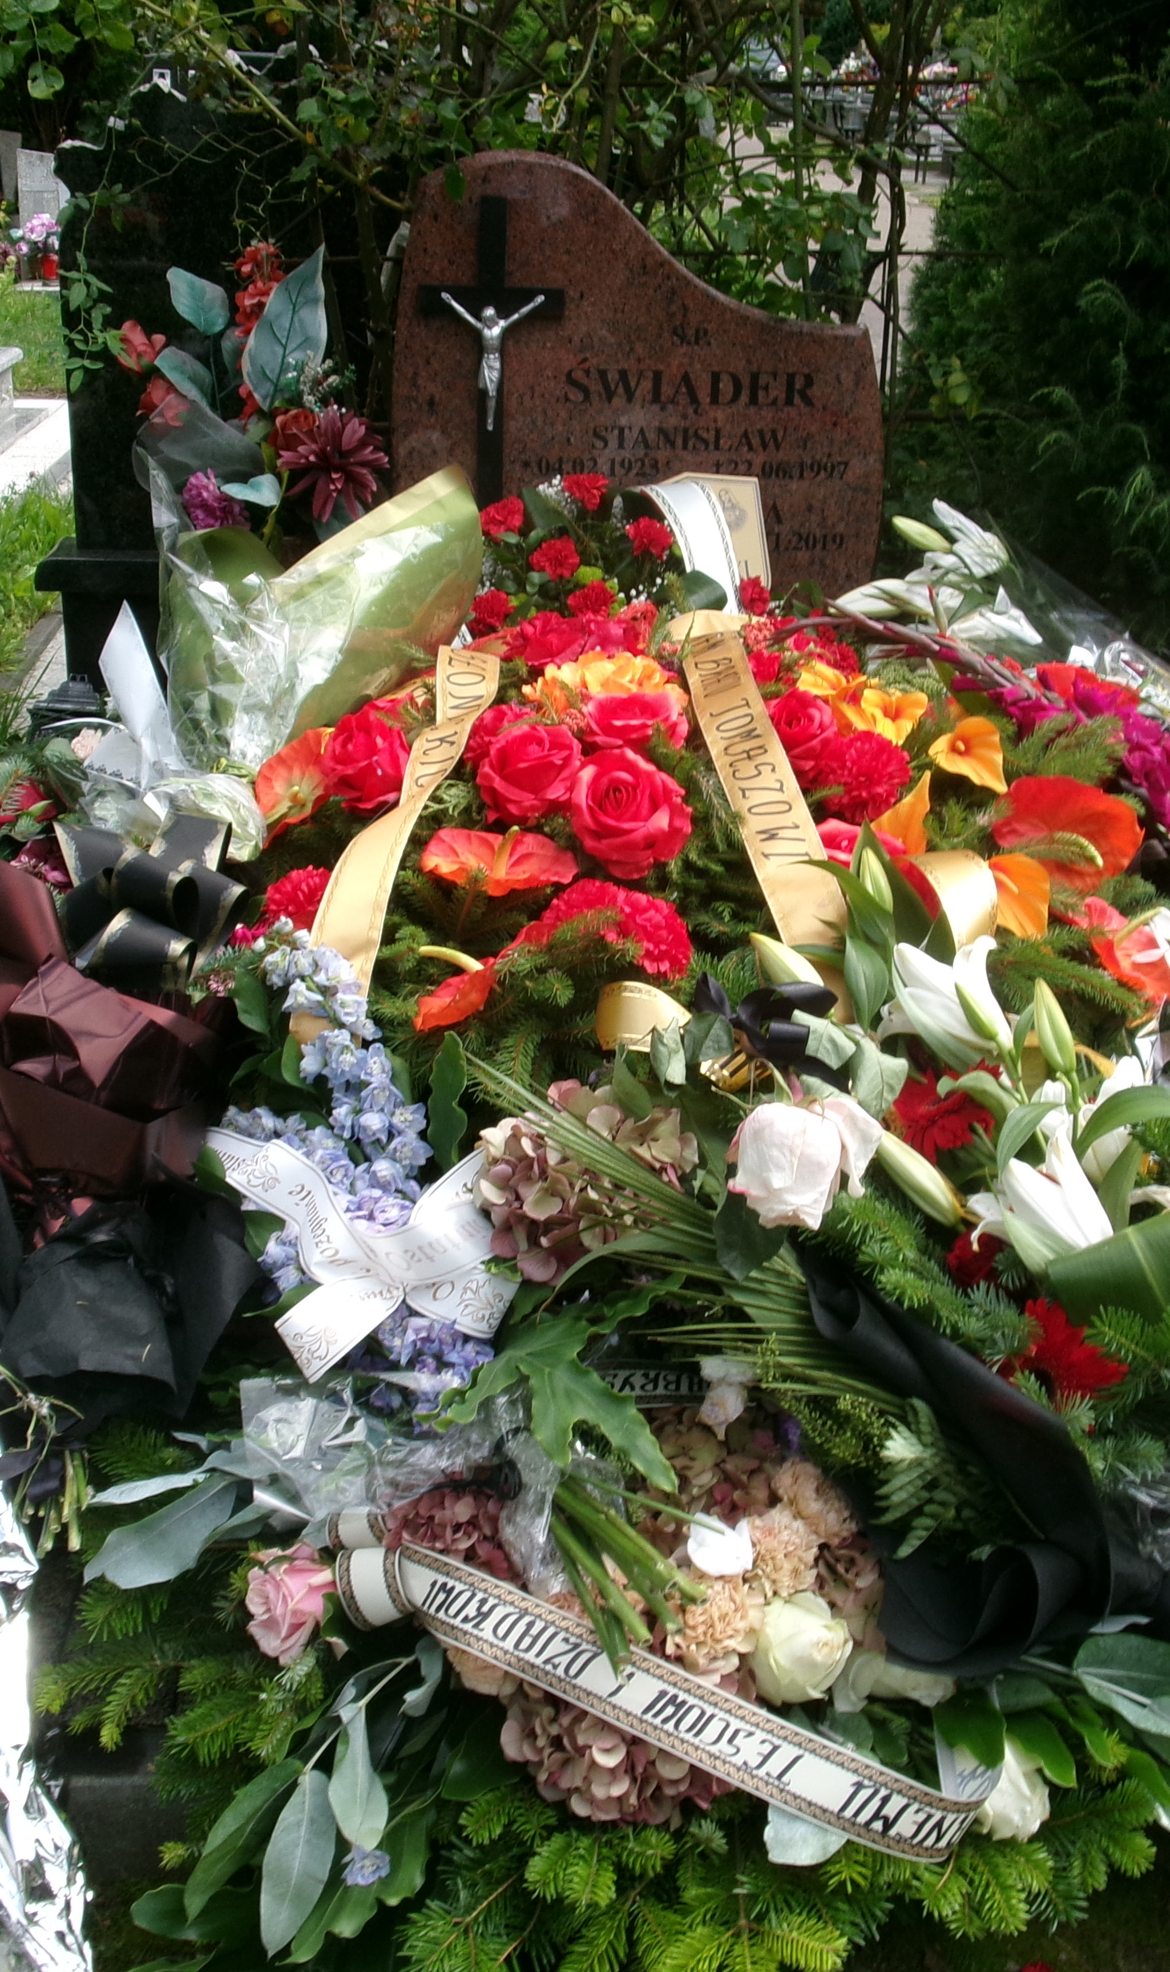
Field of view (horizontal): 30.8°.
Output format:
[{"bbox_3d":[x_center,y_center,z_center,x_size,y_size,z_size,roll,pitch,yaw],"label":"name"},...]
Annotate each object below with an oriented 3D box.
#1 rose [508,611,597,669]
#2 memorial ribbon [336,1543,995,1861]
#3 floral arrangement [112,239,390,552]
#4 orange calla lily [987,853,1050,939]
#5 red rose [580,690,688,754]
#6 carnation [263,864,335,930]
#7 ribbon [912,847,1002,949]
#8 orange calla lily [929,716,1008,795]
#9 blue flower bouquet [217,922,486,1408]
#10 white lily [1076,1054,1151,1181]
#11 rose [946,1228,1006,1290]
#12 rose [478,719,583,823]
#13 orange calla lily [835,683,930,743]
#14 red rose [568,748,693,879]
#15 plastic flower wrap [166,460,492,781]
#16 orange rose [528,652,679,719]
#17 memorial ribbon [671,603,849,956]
[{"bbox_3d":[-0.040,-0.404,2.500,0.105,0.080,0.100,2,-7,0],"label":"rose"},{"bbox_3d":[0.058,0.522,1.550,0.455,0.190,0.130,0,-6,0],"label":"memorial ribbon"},{"bbox_3d":[-0.432,-0.750,2.750,0.340,0.410,0.230,0,24,0],"label":"floral arrangement"},{"bbox_3d":[0.409,-0.085,2.020,0.068,0.075,0.060,-5,-8,-14],"label":"orange calla lily"},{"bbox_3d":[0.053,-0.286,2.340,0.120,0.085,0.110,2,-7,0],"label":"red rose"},{"bbox_3d":[-0.272,-0.081,2.030,0.080,0.065,0.080,6,62,14],"label":"carnation"},{"bbox_3d":[0.351,-0.080,2.000,0.075,0.085,0.075,-9,-6,-23],"label":"ribbon"},{"bbox_3d":[0.378,-0.228,2.100,0.077,0.077,0.060,-2,-1,-5],"label":"orange calla lily"},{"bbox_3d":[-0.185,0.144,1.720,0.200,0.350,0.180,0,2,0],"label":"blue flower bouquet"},{"bbox_3d":[0.455,0.112,1.830,0.075,0.100,0.085,-3,-8,-10],"label":"white lily"},{"bbox_3d":[0.304,0.212,1.660,0.050,0.050,0.045,2,-1,5],"label":"rose"},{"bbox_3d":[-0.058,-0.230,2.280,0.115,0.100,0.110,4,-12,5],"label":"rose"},{"bbox_3d":[0.319,-0.293,2.270,0.095,0.065,0.070,-3,-3,-10],"label":"orange calla lily"},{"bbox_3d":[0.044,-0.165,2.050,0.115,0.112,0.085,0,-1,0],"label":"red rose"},{"bbox_3d":[-0.320,-0.443,2.600,0.390,0.360,0.260,-2,8,-9],"label":"plastic flower wrap"},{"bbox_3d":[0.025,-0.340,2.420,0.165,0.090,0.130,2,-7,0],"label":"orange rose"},{"bbox_3d":[0.177,-0.223,2.185,0.066,0.060,0.607,-3,39,-5],"label":"memorial ribbon"}]

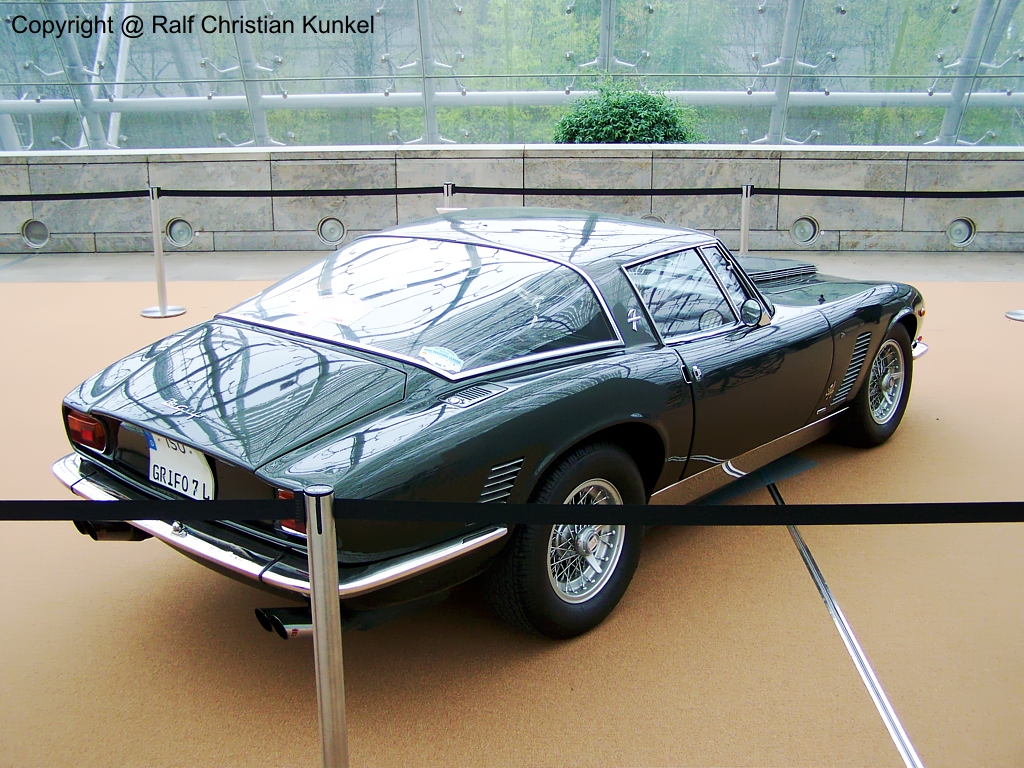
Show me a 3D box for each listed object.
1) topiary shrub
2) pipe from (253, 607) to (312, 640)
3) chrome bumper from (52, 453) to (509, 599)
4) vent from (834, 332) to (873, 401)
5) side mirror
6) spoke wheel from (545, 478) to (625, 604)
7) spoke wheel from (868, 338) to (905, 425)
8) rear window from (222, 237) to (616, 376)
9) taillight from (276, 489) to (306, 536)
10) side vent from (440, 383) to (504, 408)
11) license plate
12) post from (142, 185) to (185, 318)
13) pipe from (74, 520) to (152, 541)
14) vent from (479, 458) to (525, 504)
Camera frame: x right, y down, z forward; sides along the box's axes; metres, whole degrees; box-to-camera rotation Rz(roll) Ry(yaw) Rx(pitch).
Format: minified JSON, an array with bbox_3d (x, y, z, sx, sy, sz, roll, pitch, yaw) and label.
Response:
[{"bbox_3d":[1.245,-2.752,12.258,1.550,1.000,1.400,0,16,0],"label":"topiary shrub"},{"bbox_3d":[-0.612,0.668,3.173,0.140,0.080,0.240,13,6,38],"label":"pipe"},{"bbox_3d":[-0.852,0.325,3.544,1.660,0.120,0.650,13,20,39],"label":"chrome bumper"},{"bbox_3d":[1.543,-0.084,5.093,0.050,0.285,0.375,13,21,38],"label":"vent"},{"bbox_3d":[0.943,-0.279,4.316,0.075,0.115,0.110,-12,19,-36],"label":"side mirror"},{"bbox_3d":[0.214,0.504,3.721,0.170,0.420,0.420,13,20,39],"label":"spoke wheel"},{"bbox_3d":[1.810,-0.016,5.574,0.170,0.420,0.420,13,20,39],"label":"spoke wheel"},{"bbox_3d":[-0.352,-0.331,3.995,1.380,0.270,0.830,13,20,39],"label":"rear window"},{"bbox_3d":[-0.557,0.363,3.054,0.195,0.120,0.060,13,21,38],"label":"taillight"},{"bbox_3d":[-0.116,0.038,3.364,0.110,0.040,0.210,24,31,33],"label":"side vent"},{"bbox_3d":[-0.994,0.241,3.367,0.330,0.185,0.025,13,21,38],"label":"license plate"},{"bbox_3d":[-2.700,-1.009,8.629,0.340,0.965,0.340,-5,16,-17],"label":"post"},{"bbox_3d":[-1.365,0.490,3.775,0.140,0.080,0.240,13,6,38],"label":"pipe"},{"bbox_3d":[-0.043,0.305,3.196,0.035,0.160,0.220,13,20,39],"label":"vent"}]

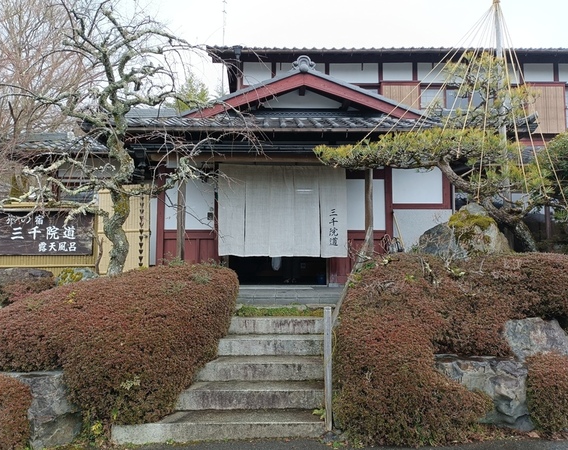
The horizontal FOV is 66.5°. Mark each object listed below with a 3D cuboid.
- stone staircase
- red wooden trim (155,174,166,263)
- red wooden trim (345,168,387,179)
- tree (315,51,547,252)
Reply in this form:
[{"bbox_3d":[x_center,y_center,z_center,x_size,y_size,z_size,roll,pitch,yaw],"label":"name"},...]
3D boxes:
[{"bbox_3d":[-0.485,1.373,4.191,1.790,0.775,1.410,0,-3,0],"label":"stone staircase"},{"bbox_3d":[-2.160,-0.003,7.679,0.150,1.813,0.130,0,-3,0],"label":"red wooden trim"},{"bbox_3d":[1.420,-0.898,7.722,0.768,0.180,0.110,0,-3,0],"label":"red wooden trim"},{"bbox_3d":[1.934,-0.909,5.864,3.030,2.982,2.100,0,-3,0],"label":"tree"}]

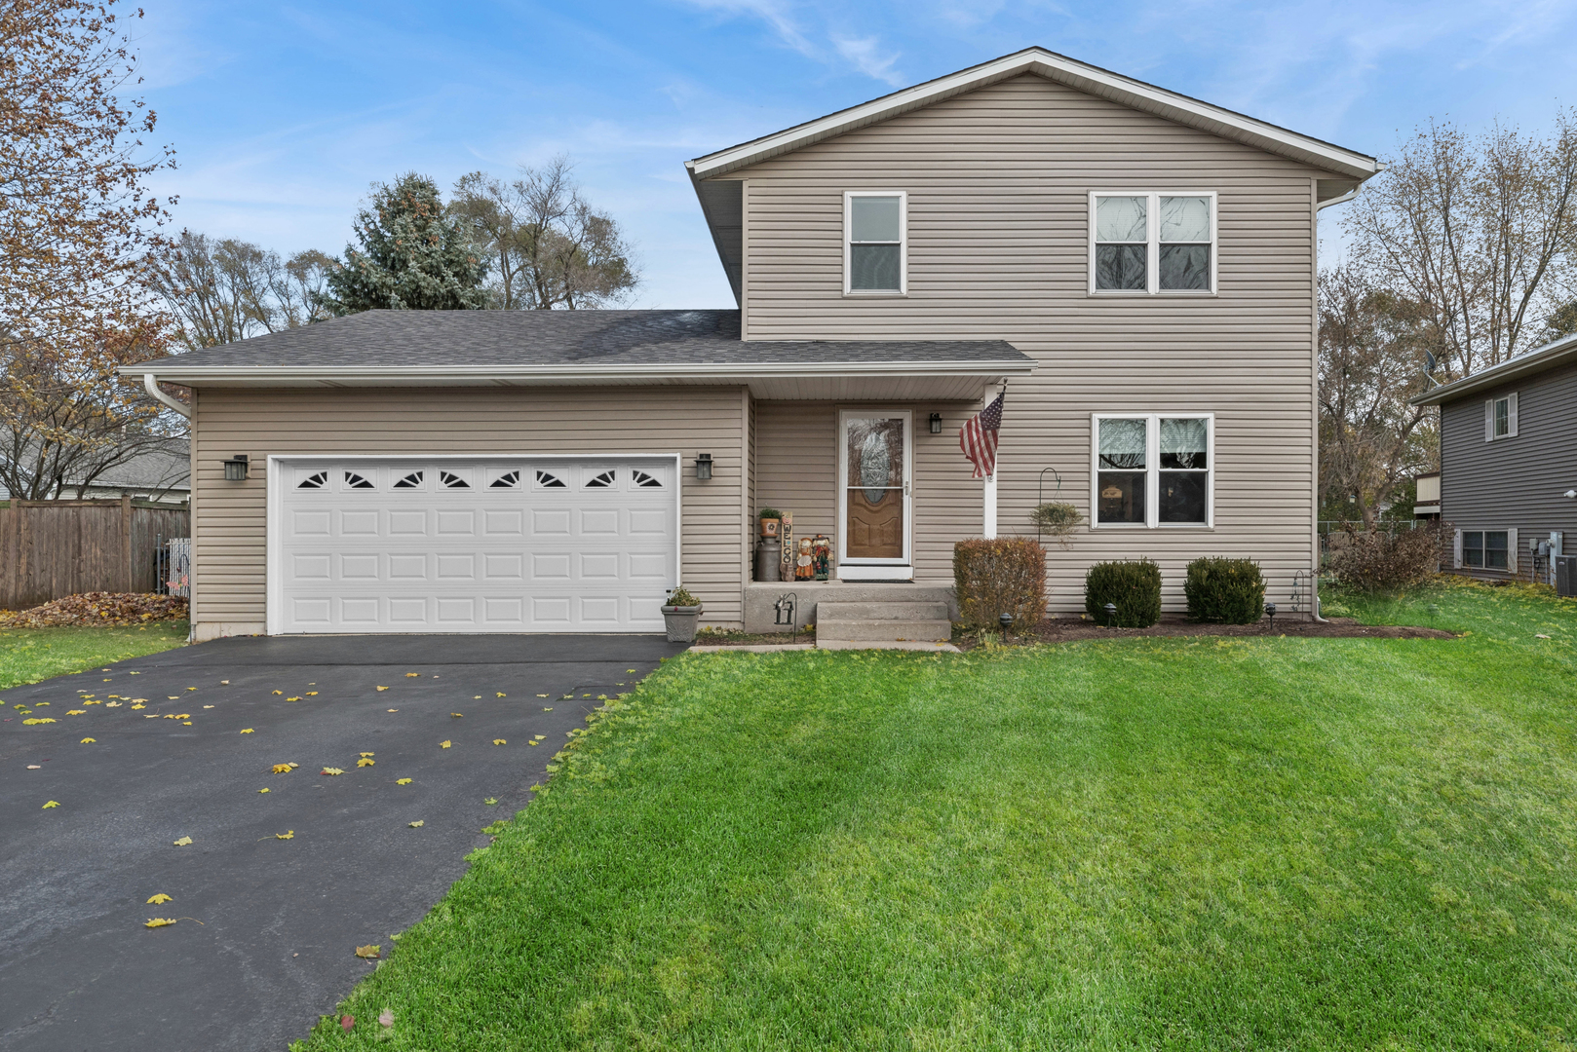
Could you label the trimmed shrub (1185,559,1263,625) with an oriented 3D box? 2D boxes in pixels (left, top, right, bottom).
[{"bbox_3d":[5.527,0.804,12.251,1.010,0.835,0.880,0,1,0],"label":"trimmed shrub"}]

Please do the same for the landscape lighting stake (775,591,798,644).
[{"bbox_3d":[-0.022,1.023,10.803,0.260,0.570,0.080,0,1,0],"label":"landscape lighting stake"}]

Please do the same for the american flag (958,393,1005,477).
[{"bbox_3d":[2.160,-1.000,10.800,0.480,0.950,0.320,0,0,1],"label":"american flag"}]

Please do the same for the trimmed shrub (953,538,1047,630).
[{"bbox_3d":[2.385,0.670,11.050,0.960,1.050,0.880,0,0,1],"label":"trimmed shrub"}]

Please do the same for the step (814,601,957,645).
[{"bbox_3d":[1.088,1.110,11.249,1.530,0.370,0.630,0,1,0],"label":"step"}]

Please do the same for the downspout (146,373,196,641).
[{"bbox_3d":[-7.228,-0.155,11.319,0.125,3.130,0.900,0,1,0],"label":"downspout"}]

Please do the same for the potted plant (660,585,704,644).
[{"bbox_3d":[-1.225,1.005,11.100,0.440,0.640,0.430,0,0,1],"label":"potted plant"}]

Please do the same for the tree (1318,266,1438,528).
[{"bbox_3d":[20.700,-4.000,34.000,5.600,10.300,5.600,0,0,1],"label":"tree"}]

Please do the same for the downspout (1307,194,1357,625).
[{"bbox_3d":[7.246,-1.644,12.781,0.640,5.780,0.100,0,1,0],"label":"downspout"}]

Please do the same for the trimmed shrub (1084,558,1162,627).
[{"bbox_3d":[4.187,0.829,12.131,0.950,0.835,0.880,0,1,0],"label":"trimmed shrub"}]

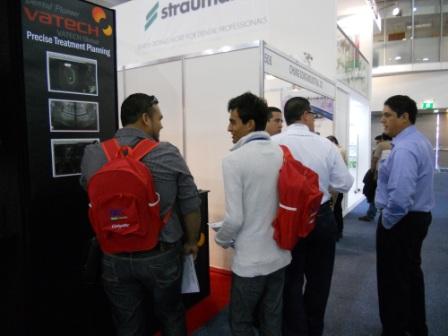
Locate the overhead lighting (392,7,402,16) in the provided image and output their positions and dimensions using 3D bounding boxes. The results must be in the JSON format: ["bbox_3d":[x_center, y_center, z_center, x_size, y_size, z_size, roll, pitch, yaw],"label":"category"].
[{"bbox_3d":[5.959,-5.375,12.000,0.320,0.340,0.320,2,5,37],"label":"overhead lighting"}]

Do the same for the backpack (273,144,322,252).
[{"bbox_3d":[0.364,0.152,1.740,0.190,0.480,0.290,9,7,26],"label":"backpack"}]

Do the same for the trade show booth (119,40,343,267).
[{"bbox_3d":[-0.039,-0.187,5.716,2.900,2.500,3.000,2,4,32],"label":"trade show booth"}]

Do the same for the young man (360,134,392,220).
[{"bbox_3d":[2.847,0.166,6.448,0.550,1.640,0.500,1,4,18],"label":"young man"}]

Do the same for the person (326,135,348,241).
[{"bbox_3d":[1.698,0.285,5.249,0.320,1.580,0.460,0,4,15],"label":"person"}]

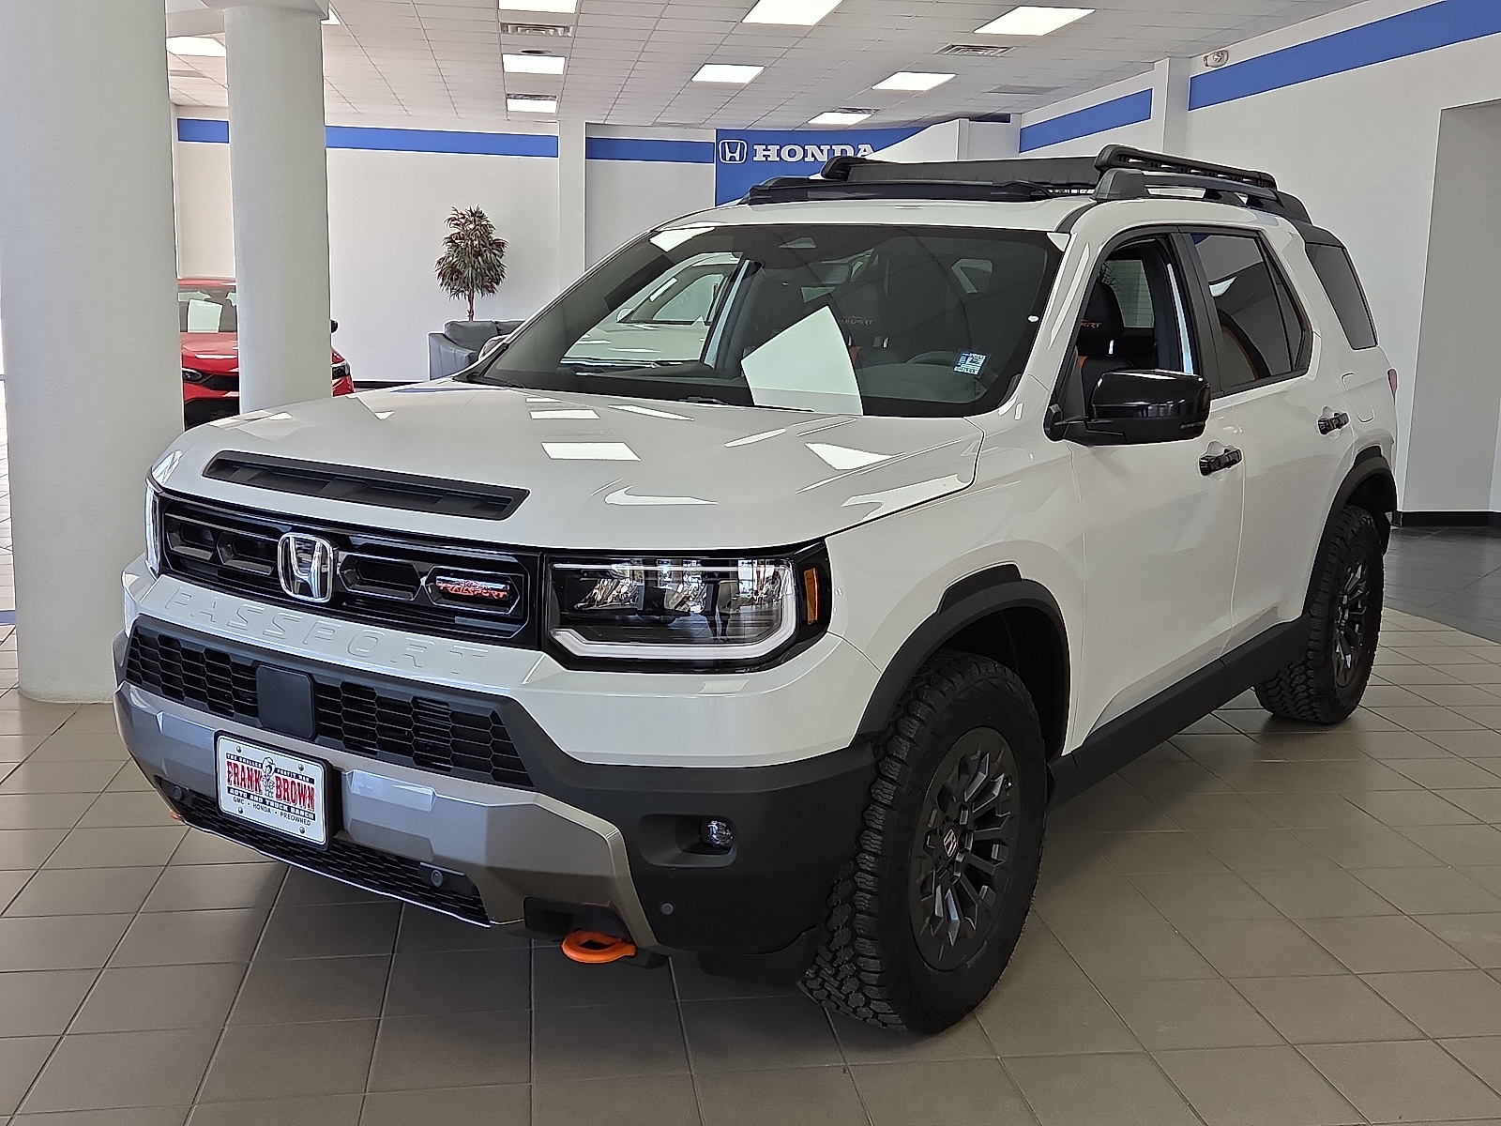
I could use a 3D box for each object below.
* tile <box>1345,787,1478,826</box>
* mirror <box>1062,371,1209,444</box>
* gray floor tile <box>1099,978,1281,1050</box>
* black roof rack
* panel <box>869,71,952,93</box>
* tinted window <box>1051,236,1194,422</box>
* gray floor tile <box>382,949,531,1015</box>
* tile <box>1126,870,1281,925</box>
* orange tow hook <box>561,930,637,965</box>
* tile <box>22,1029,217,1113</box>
[{"bbox_3d":[1.968,0.731,4.538,0.300,0.010,0.300,0,11,-8],"label":"tile"},{"bbox_3d":[0.858,-0.348,3.344,0.260,0.178,0.190,9,13,35],"label":"mirror"},{"bbox_3d":[0.922,0.956,3.203,0.300,0.010,0.300,0,11,-8],"label":"gray floor tile"},{"bbox_3d":[1.044,-1.259,5.196,1.170,0.200,2.060,9,13,35],"label":"black roof rack"},{"bbox_3d":[1.595,-4.751,14.895,0.600,0.060,1.200,0,11,-8],"label":"panel"},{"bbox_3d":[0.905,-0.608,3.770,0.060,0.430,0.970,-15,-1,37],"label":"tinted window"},{"bbox_3d":[-0.621,0.901,3.240,0.300,0.010,0.292,0,11,-8],"label":"gray floor tile"},{"bbox_3d":[1.134,0.840,3.804,0.300,0.010,0.300,0,11,-8],"label":"tile"},{"bbox_3d":[-0.263,0.678,2.671,0.120,0.035,0.120,9,13,35],"label":"orange tow hook"},{"bbox_3d":[-1.179,0.958,2.870,0.300,0.010,0.292,0,11,-8],"label":"tile"}]

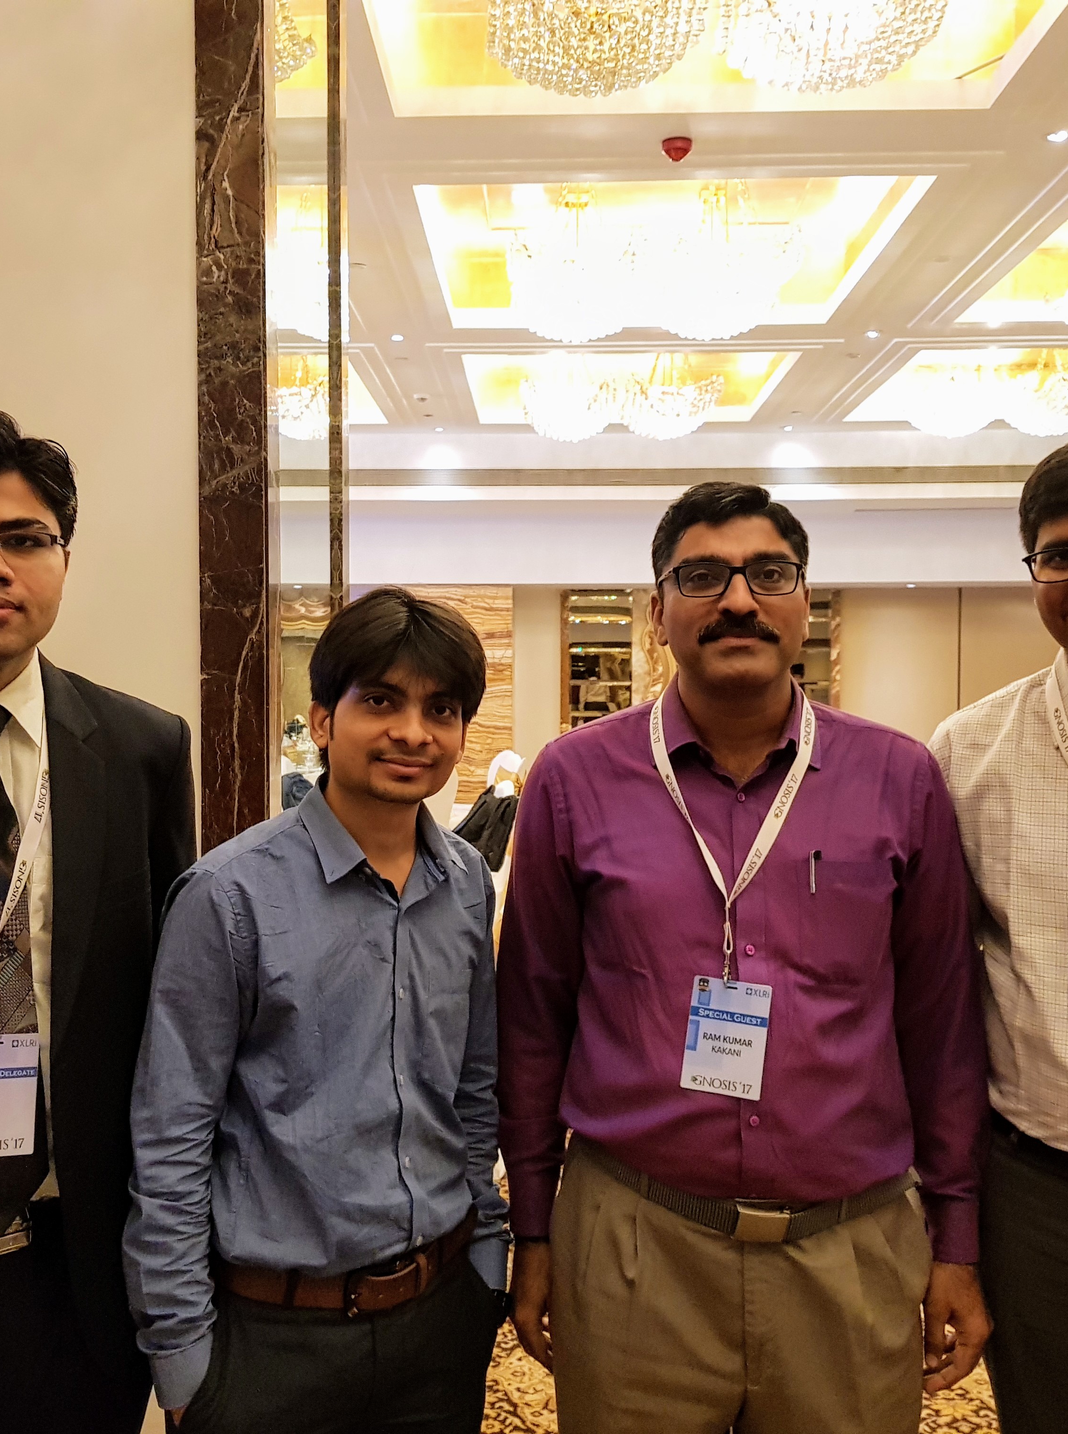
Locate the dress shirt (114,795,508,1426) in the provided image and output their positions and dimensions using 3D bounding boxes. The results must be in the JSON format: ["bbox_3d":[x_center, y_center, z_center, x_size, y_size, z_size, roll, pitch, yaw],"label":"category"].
[{"bbox_3d":[-0.221,0.375,1.507,0.440,0.607,0.270,-1,1,-27],"label":"dress shirt"}]

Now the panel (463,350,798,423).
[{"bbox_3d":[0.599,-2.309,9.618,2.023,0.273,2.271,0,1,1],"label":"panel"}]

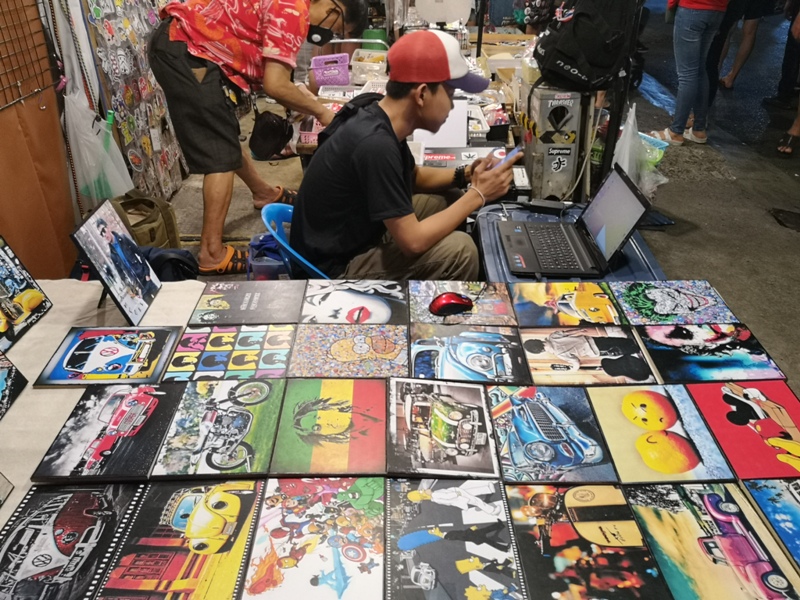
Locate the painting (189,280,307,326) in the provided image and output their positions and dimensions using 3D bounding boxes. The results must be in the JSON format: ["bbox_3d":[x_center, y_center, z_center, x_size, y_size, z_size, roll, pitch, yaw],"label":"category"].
[{"bbox_3d":[-0.374,0.011,1.628,0.258,0.016,0.203,-1,32,-1],"label":"painting"}]

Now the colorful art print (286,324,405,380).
[{"bbox_3d":[-0.110,0.118,1.458,0.258,0.016,0.203,0,32,0],"label":"colorful art print"}]

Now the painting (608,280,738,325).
[{"bbox_3d":[0.663,0.010,1.581,0.254,0.010,0.199,0,33,0],"label":"painting"}]

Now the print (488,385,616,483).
[{"bbox_3d":[0.275,0.247,1.209,0.199,0.010,0.254,0,33,0],"label":"print"}]

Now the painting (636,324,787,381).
[{"bbox_3d":[0.685,0.122,1.452,0.258,0.016,0.203,0,32,0],"label":"painting"}]

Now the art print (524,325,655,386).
[{"bbox_3d":[0.403,0.122,1.406,0.254,0.010,0.199,0,33,0],"label":"art print"}]

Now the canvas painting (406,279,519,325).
[{"bbox_3d":[0.152,0.013,1.625,0.258,0.016,0.203,0,32,0],"label":"canvas painting"}]

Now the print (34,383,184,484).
[{"bbox_3d":[-0.546,0.249,1.248,0.203,0.016,0.258,-1,32,-1],"label":"print"}]

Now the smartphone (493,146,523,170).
[{"bbox_3d":[0.300,-0.406,1.888,0.155,0.009,0.075,-37,25,21],"label":"smartphone"}]

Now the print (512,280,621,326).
[{"bbox_3d":[0.411,0.014,1.624,0.258,0.016,0.203,-1,32,-1],"label":"print"}]

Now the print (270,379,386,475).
[{"bbox_3d":[-0.126,0.237,1.225,0.199,0.010,0.254,0,33,-1],"label":"print"}]

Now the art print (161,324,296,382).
[{"bbox_3d":[-0.363,0.117,1.413,0.254,0.010,0.199,0,33,-1],"label":"art print"}]

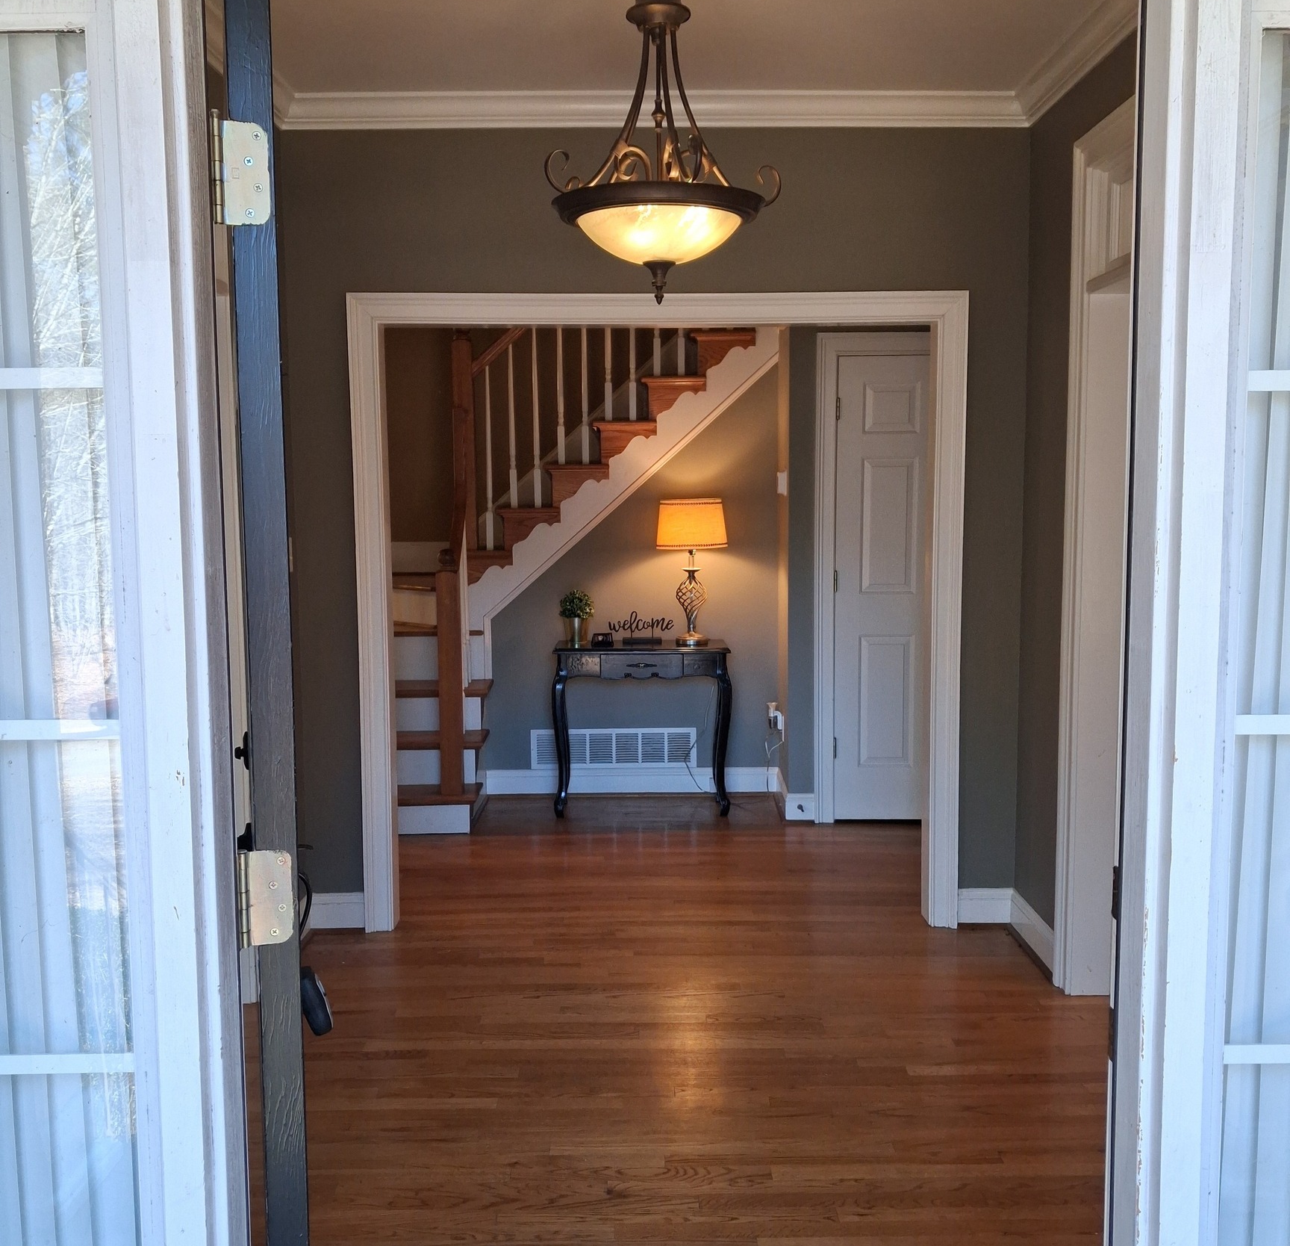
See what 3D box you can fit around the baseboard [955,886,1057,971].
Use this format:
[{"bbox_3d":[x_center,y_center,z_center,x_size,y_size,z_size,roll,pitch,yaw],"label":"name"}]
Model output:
[{"bbox_3d":[1.150,0.985,4.320,0.192,0.135,0.450,0,6,0],"label":"baseboard"}]

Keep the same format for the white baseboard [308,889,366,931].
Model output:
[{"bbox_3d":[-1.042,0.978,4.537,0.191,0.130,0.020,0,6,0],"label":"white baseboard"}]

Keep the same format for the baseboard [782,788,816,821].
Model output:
[{"bbox_3d":[0.689,0.819,5.976,0.135,0.130,0.020,0,6,0],"label":"baseboard"}]

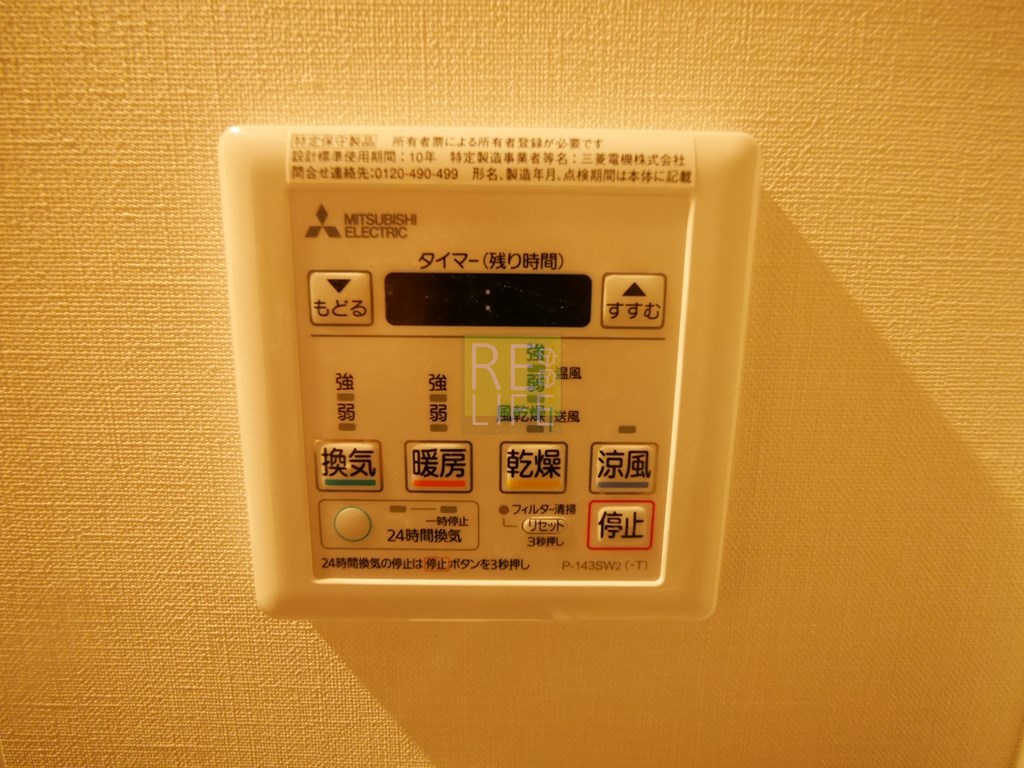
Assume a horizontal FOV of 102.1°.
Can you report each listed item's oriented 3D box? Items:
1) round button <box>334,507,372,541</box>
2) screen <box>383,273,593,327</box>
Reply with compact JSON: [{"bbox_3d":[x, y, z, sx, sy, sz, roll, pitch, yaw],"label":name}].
[{"bbox_3d":[-0.039,0.034,0.100,0.009,0.009,0.003,1,9,0],"label":"round button"},{"bbox_3d":[-0.005,-0.019,0.093,0.046,0.012,0.003,1,9,0],"label":"screen"}]

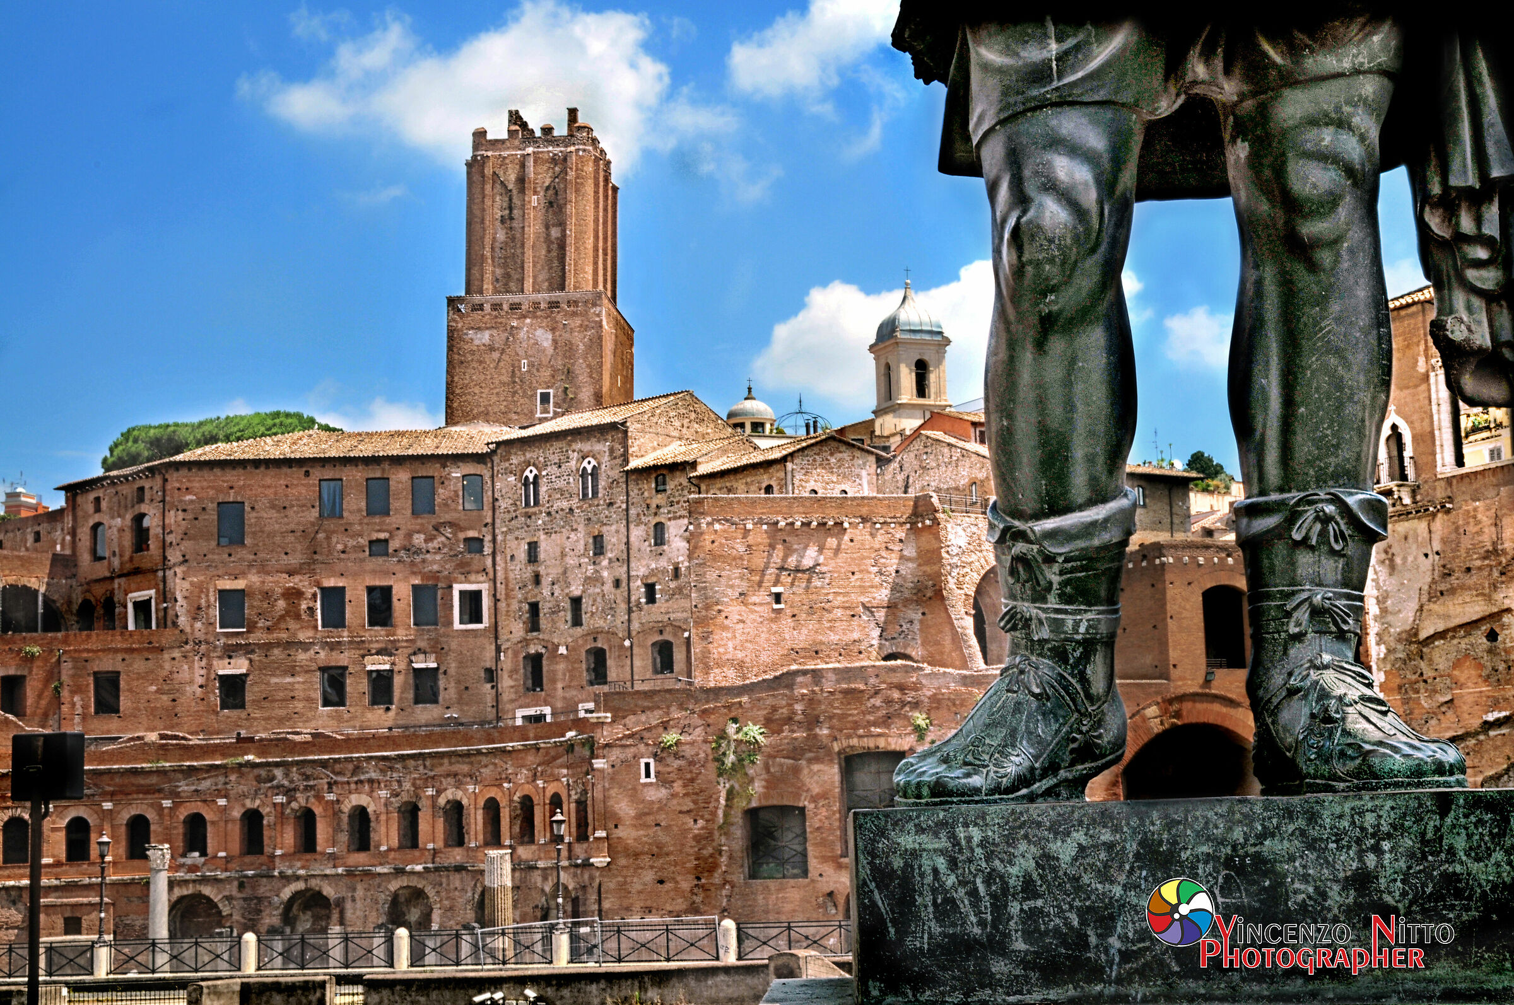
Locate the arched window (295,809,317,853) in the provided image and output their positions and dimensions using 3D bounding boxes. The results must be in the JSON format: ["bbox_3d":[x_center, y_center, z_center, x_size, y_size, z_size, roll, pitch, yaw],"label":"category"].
[{"bbox_3d":[-21.051,15.412,118.126,1.079,2.065,0.300,-5,-8,18],"label":"arched window"}]

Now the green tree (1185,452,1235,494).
[{"bbox_3d":[46.159,-3.021,257.453,4.548,4.548,4.309,-2,-8,0],"label":"green tree"}]

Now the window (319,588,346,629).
[{"bbox_3d":[-21.666,5.419,128.640,1.275,2.095,0.300,-1,-8,-6],"label":"window"}]

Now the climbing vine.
[{"bbox_3d":[-0.661,11.294,106.598,2.430,4.430,0.700,0,-8,-18],"label":"climbing vine"}]

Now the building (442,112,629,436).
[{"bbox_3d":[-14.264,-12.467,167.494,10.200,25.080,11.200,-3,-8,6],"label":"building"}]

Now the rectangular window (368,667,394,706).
[{"bbox_3d":[-21.956,10.739,146.992,1.507,2.341,0.350,-2,-8,-3],"label":"rectangular window"}]

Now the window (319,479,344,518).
[{"bbox_3d":[-22.211,-0.199,131.521,1.270,2.000,0.300,-2,-8,-4],"label":"window"}]

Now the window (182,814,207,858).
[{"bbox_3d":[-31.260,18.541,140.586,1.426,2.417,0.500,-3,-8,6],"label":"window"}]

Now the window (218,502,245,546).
[{"bbox_3d":[-30.820,1.271,147.864,1.512,2.586,0.350,-2,-8,-3],"label":"window"}]

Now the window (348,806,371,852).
[{"bbox_3d":[-18.848,15.570,120.199,1.250,2.180,0.400,-6,-9,23],"label":"window"}]

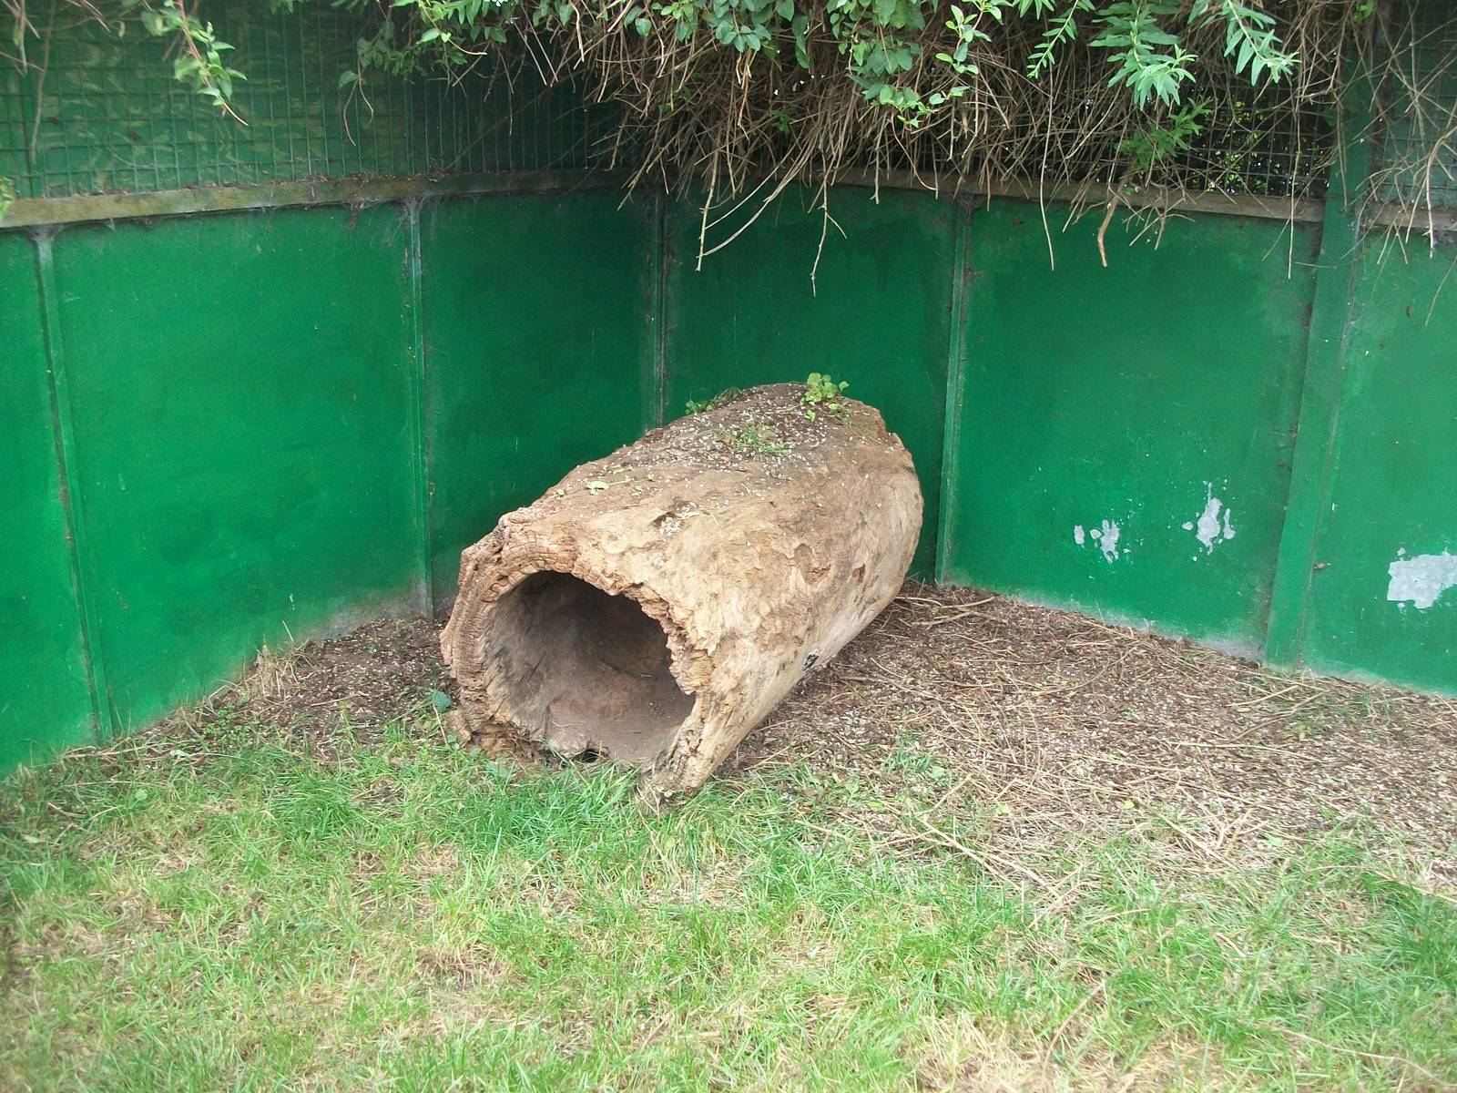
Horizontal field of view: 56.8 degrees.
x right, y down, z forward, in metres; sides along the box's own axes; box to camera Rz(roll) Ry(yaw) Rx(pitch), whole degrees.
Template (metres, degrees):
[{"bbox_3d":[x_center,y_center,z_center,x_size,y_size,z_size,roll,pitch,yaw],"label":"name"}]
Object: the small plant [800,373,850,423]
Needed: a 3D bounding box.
[{"bbox_3d":[0.263,-0.403,3.658,0.130,0.115,0.125,1,16,0],"label":"small plant"}]

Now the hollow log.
[{"bbox_3d":[-0.064,0.060,3.384,0.811,0.724,1.206,7,17,21],"label":"hollow log"}]

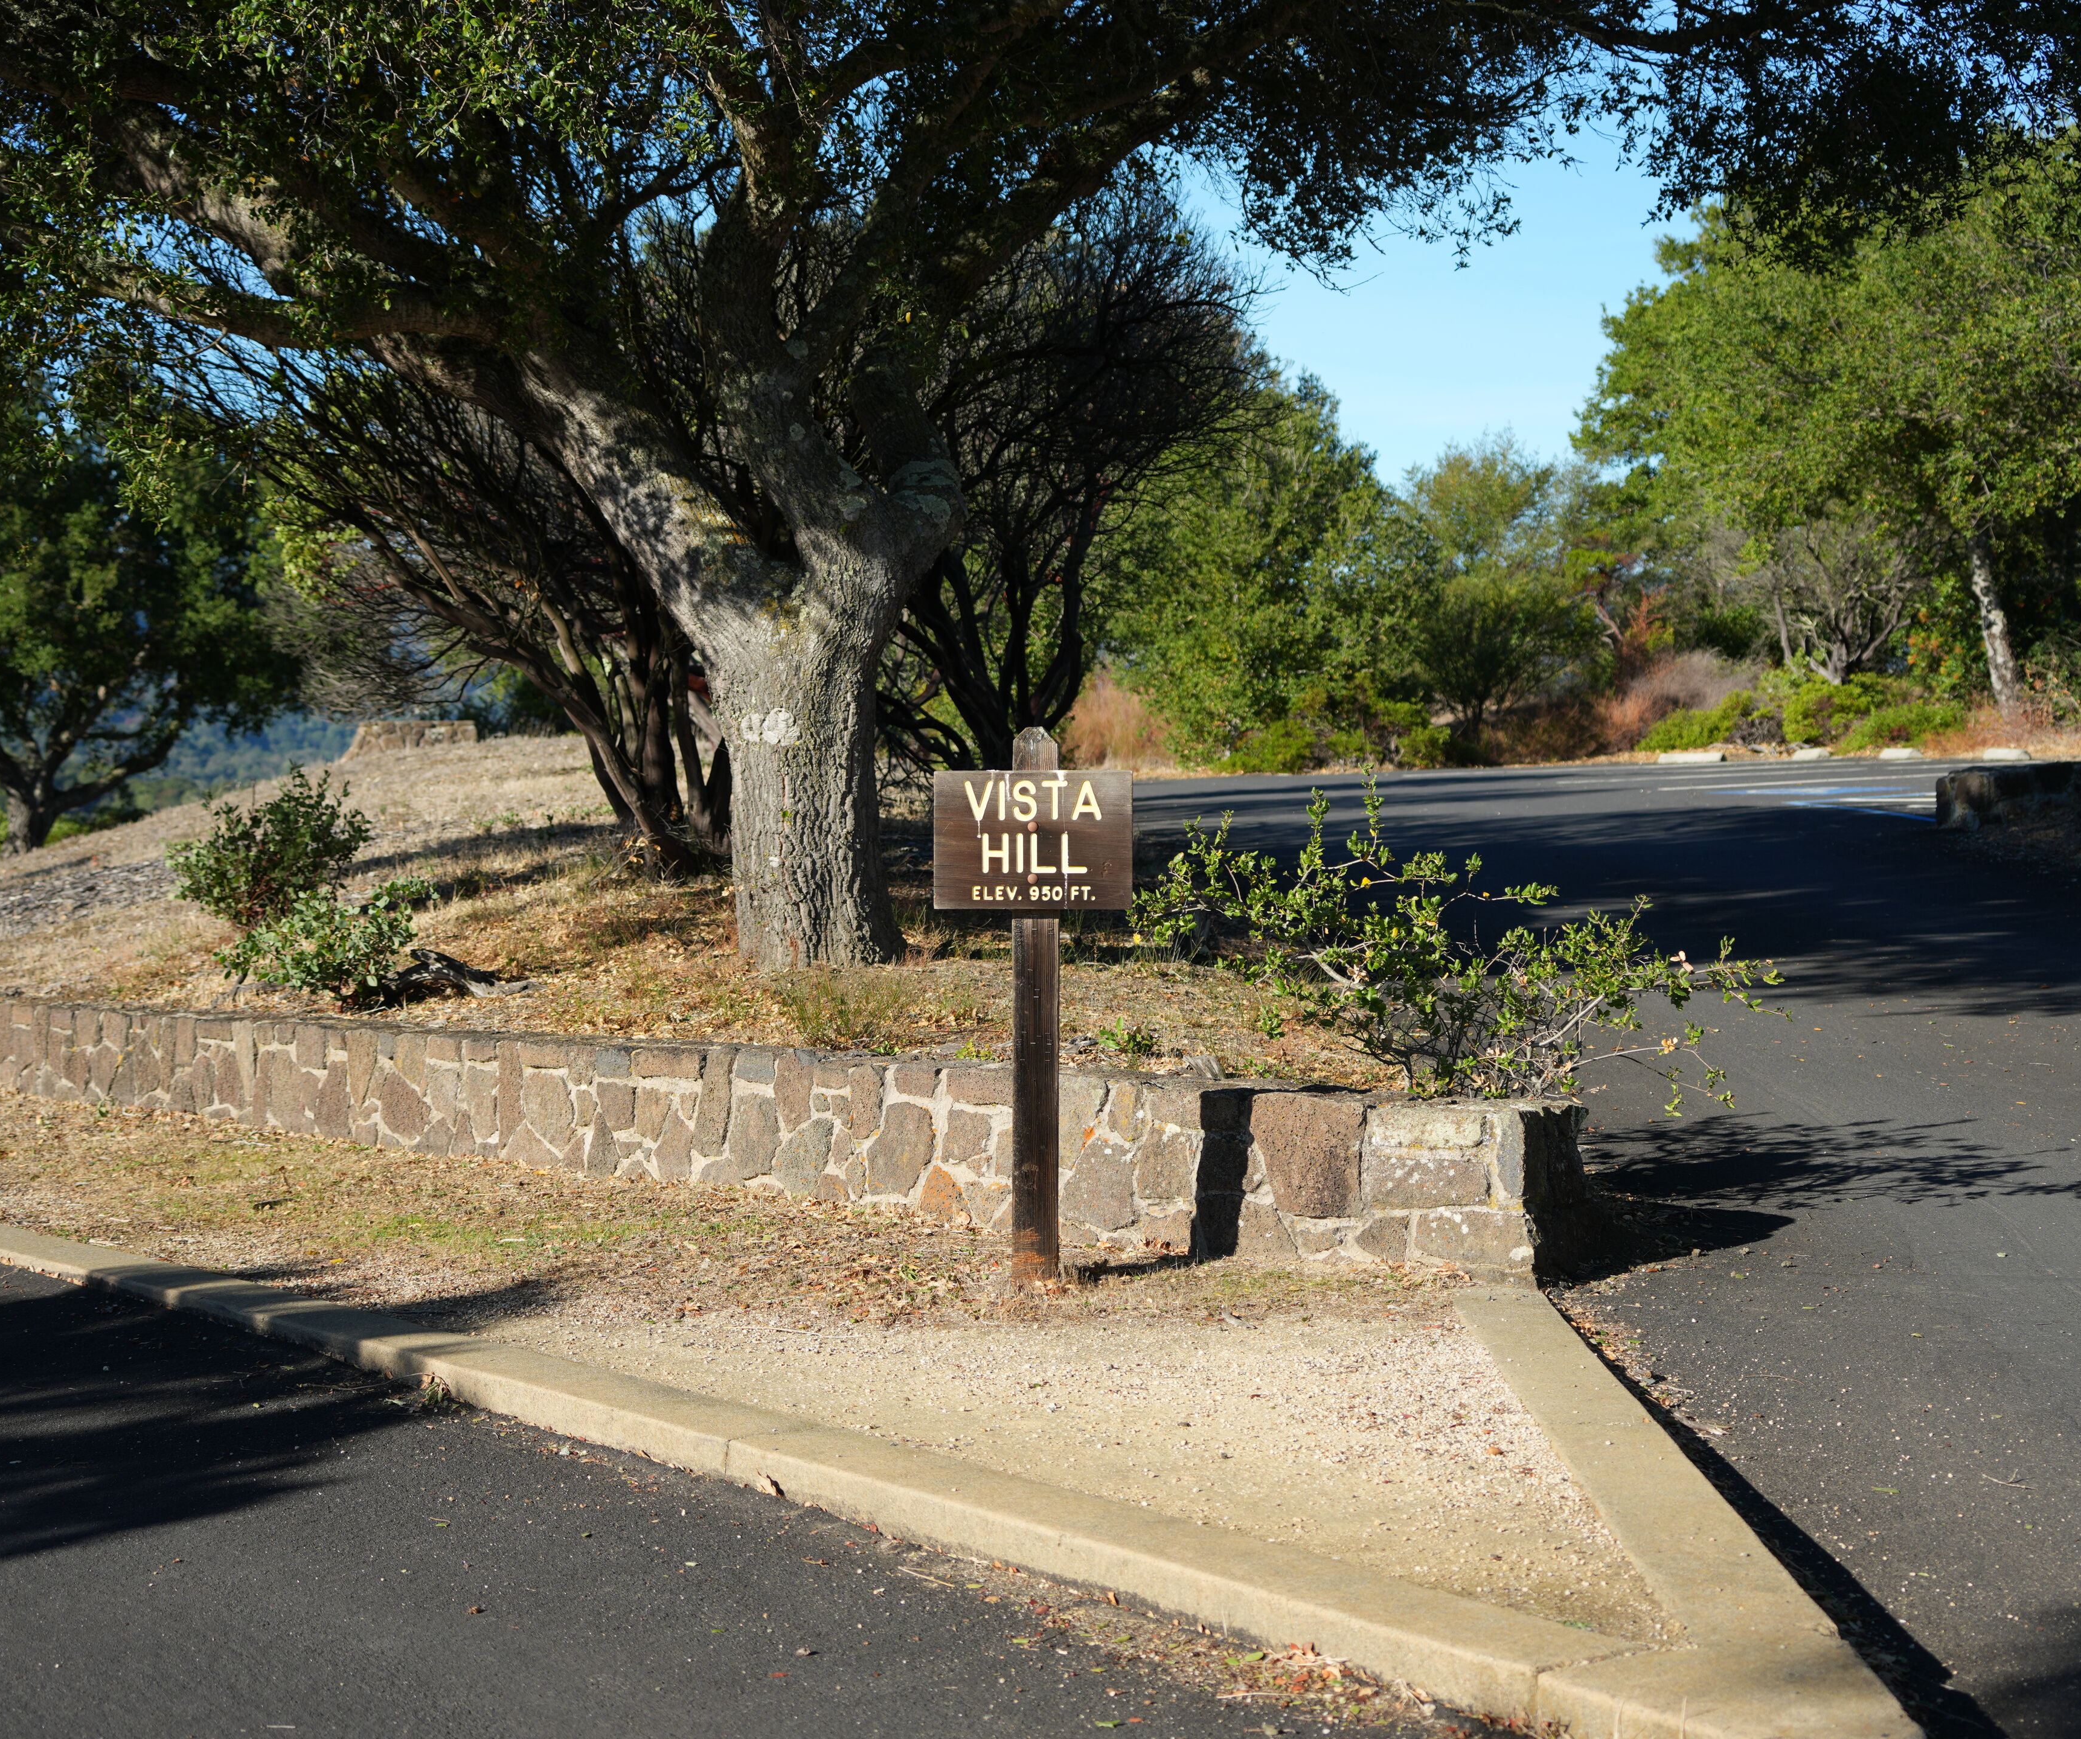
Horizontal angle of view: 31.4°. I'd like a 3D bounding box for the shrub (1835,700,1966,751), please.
[{"bbox_3d":[11.623,-1.931,50.000,1.750,0.720,1.500,0,3,0],"label":"shrub"}]

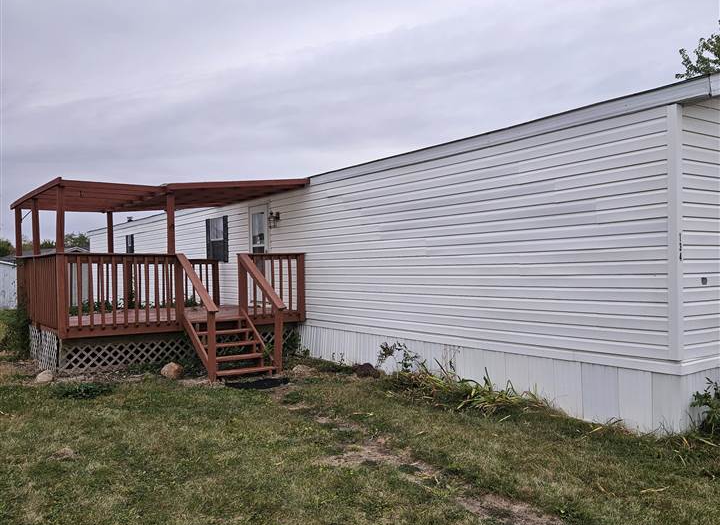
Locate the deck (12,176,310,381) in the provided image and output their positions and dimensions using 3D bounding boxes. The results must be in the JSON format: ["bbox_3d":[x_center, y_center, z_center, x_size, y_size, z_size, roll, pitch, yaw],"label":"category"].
[{"bbox_3d":[-3.432,0.135,11.074,4.012,3.063,5.564,-1,-1,-34],"label":"deck"}]

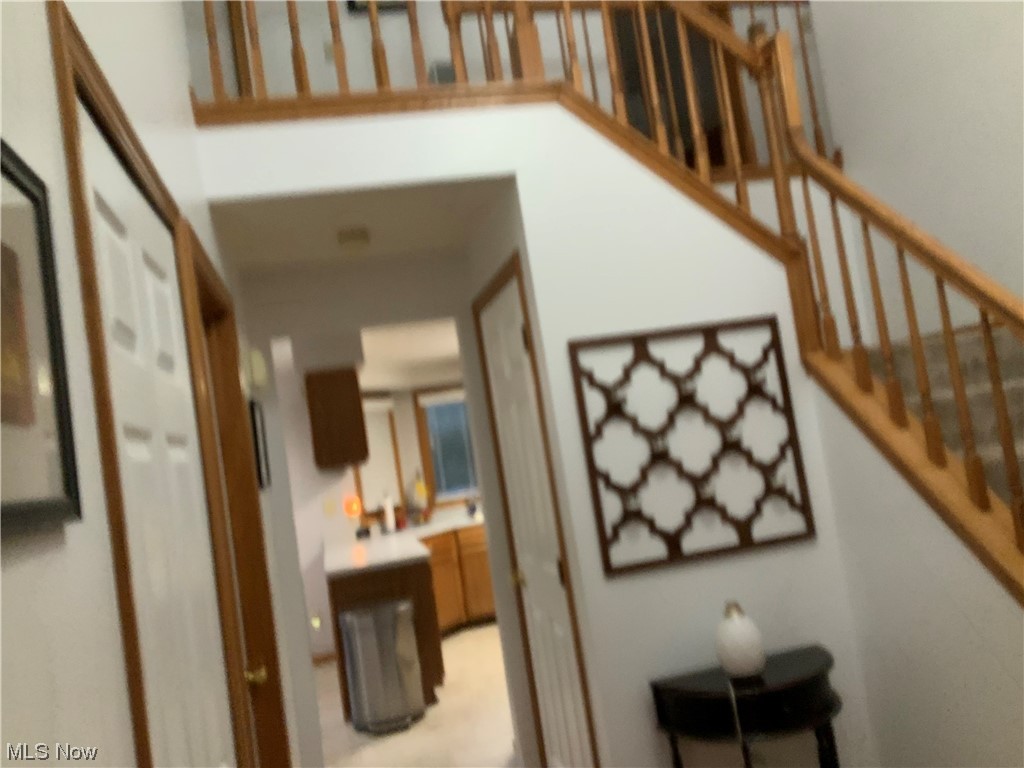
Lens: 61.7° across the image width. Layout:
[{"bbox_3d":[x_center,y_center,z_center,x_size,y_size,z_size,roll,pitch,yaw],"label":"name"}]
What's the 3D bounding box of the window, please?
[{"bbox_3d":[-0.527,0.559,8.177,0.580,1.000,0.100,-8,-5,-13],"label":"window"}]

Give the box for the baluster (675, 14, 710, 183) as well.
[{"bbox_3d":[0.634,-0.986,2.999,0.033,0.655,0.033,-8,-5,-13],"label":"baluster"}]

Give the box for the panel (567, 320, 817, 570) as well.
[{"bbox_3d":[0.595,0.186,2.773,0.735,0.745,0.022,-8,-4,-13],"label":"panel"}]

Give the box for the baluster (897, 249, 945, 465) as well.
[{"bbox_3d":[1.161,-0.089,2.442,0.033,0.645,0.033,-8,-5,-13],"label":"baluster"}]

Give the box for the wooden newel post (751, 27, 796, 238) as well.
[{"bbox_3d":[0.905,-0.877,2.973,0.043,0.750,0.043,-8,-4,-13],"label":"wooden newel post"}]

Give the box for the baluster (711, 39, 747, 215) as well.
[{"bbox_3d":[0.762,-0.898,2.985,0.034,0.620,0.034,-8,-4,-13],"label":"baluster"}]

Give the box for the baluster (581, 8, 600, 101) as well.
[{"bbox_3d":[0.397,-1.381,4.027,0.033,0.780,0.033,-8,-5,-13],"label":"baluster"}]

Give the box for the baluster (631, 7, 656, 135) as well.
[{"bbox_3d":[0.643,-1.425,4.094,0.033,0.770,0.033,-8,-4,-13],"label":"baluster"}]

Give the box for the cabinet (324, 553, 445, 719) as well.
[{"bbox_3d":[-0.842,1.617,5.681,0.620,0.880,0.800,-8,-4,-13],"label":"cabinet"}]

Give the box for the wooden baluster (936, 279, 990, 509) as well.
[{"bbox_3d":[1.206,0.014,2.306,0.033,0.645,0.033,-8,-5,-13],"label":"wooden baluster"}]

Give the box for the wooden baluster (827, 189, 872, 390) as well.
[{"bbox_3d":[1.068,-0.303,2.719,0.033,0.655,0.033,-8,-5,-13],"label":"wooden baluster"}]

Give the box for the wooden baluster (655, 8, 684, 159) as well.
[{"bbox_3d":[0.771,-1.428,4.122,0.033,0.790,0.033,-8,-4,-13],"label":"wooden baluster"}]

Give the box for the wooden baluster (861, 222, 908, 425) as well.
[{"bbox_3d":[1.115,-0.191,2.581,0.033,0.645,0.033,-8,-5,-13],"label":"wooden baluster"}]

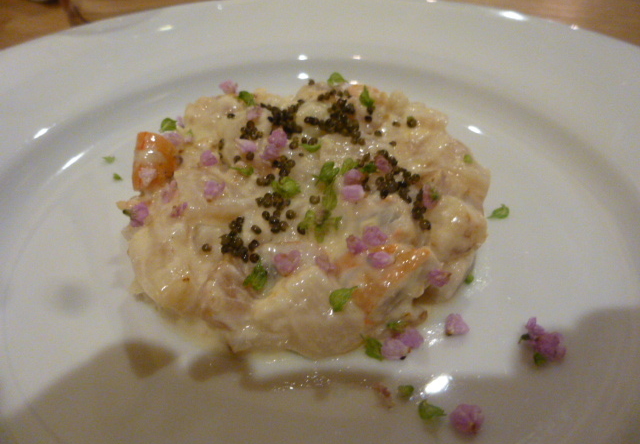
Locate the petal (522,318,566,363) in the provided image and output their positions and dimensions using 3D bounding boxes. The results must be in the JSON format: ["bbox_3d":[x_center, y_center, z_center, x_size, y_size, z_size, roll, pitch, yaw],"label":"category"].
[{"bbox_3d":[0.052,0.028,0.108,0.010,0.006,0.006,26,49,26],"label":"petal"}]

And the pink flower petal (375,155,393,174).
[{"bbox_3d":[0.018,-0.016,0.128,0.005,0.003,0.005,6,43,7],"label":"pink flower petal"}]

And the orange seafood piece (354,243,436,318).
[{"bbox_3d":[0.019,0.015,0.121,0.019,0.008,0.012,-33,52,-30],"label":"orange seafood piece"}]

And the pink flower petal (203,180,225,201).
[{"bbox_3d":[-0.032,-0.009,0.138,0.007,0.003,0.005,0,43,0],"label":"pink flower petal"}]

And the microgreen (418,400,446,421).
[{"bbox_3d":[0.024,0.040,0.099,0.006,0.003,0.004,19,46,20],"label":"microgreen"}]

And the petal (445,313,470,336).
[{"bbox_3d":[0.038,0.028,0.127,0.007,0.004,0.005,0,43,0],"label":"petal"}]

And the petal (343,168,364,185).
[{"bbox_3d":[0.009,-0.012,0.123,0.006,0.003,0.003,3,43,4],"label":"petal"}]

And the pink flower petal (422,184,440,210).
[{"bbox_3d":[0.034,-0.007,0.140,0.005,0.004,0.007,0,43,0],"label":"pink flower petal"}]

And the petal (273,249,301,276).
[{"bbox_3d":[-0.007,0.010,0.107,0.006,0.003,0.005,-4,43,-4],"label":"petal"}]

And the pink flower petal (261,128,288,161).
[{"bbox_3d":[-0.013,-0.023,0.134,0.006,0.004,0.009,17,45,18],"label":"pink flower petal"}]

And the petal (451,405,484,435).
[{"bbox_3d":[0.031,0.041,0.096,0.007,0.005,0.005,25,48,25],"label":"petal"}]

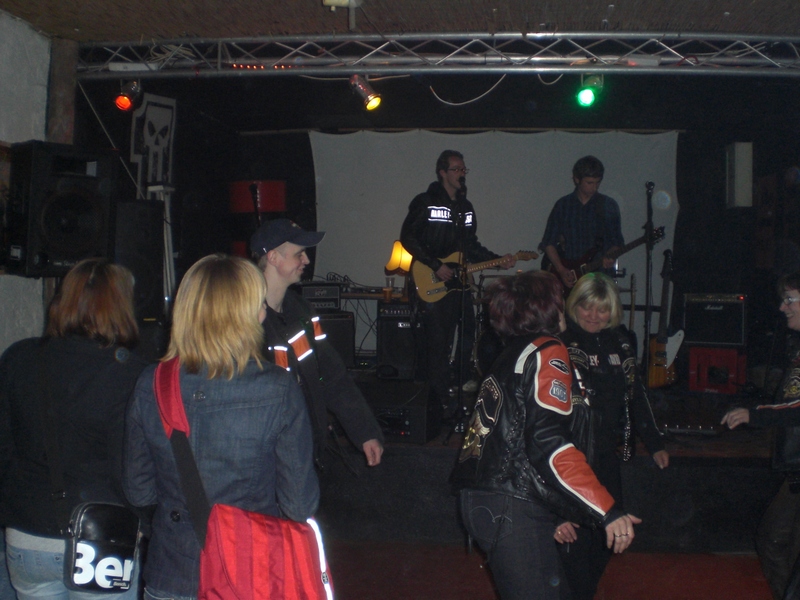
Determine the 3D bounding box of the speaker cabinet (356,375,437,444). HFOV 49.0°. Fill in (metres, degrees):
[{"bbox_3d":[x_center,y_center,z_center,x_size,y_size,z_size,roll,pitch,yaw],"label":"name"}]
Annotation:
[{"bbox_3d":[-0.038,0.629,5.337,0.520,0.370,0.430,1,2,14],"label":"speaker cabinet"}]

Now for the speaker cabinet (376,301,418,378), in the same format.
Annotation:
[{"bbox_3d":[0.021,0.352,7.450,0.430,0.640,0.330,1,2,6],"label":"speaker cabinet"}]

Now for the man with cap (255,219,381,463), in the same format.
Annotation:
[{"bbox_3d":[-0.357,0.561,3.373,0.450,1.753,0.550,2,3,38],"label":"man with cap"}]

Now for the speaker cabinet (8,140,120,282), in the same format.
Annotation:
[{"bbox_3d":[-1.834,-0.486,4.749,0.440,0.680,0.400,-1,8,-40],"label":"speaker cabinet"}]

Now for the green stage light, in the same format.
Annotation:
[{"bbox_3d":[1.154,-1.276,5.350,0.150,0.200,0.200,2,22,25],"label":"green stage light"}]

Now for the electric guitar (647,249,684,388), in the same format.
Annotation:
[{"bbox_3d":[2.056,0.143,6.800,0.310,1.070,0.090,3,-5,11],"label":"electric guitar"}]

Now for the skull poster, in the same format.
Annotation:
[{"bbox_3d":[-1.825,-1.114,6.500,0.020,0.800,0.430,6,5,35],"label":"skull poster"}]

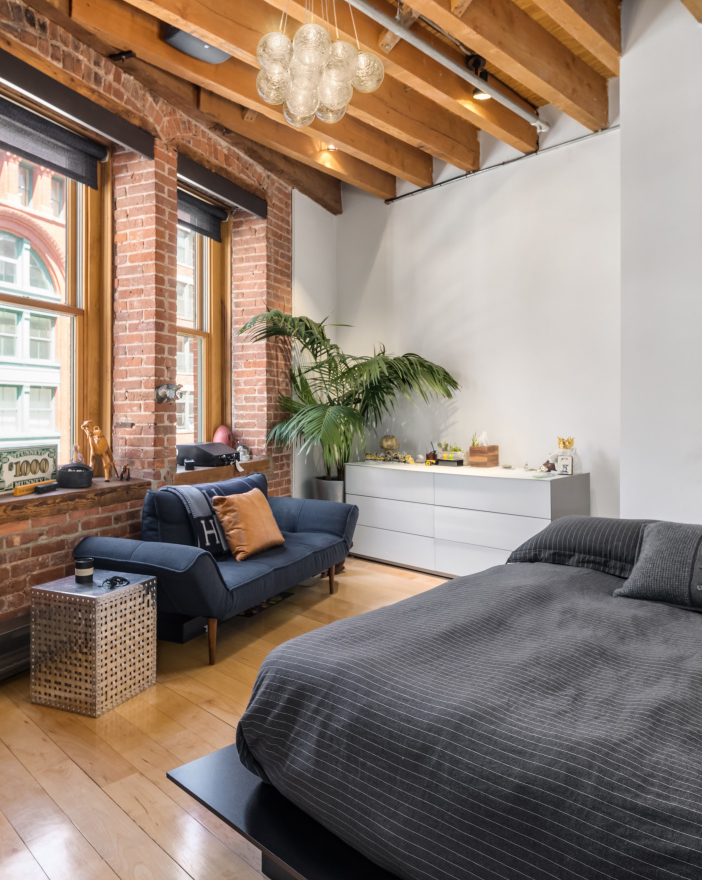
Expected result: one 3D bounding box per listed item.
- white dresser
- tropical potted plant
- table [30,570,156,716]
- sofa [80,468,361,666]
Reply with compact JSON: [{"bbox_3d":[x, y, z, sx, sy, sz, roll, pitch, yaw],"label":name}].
[{"bbox_3d":[0.801,0.602,4.727,1.778,0.762,0.560,2,3,43],"label":"white dresser"},{"bbox_3d":[0.000,-0.007,5.060,1.580,1.950,1.250,0,2,0],"label":"tropical potted plant"},{"bbox_3d":[-1.079,0.841,2.647,0.335,0.466,0.335,1,2,22],"label":"table"},{"bbox_3d":[-0.685,0.643,3.697,0.736,0.770,1.845,1,2,25],"label":"sofa"}]

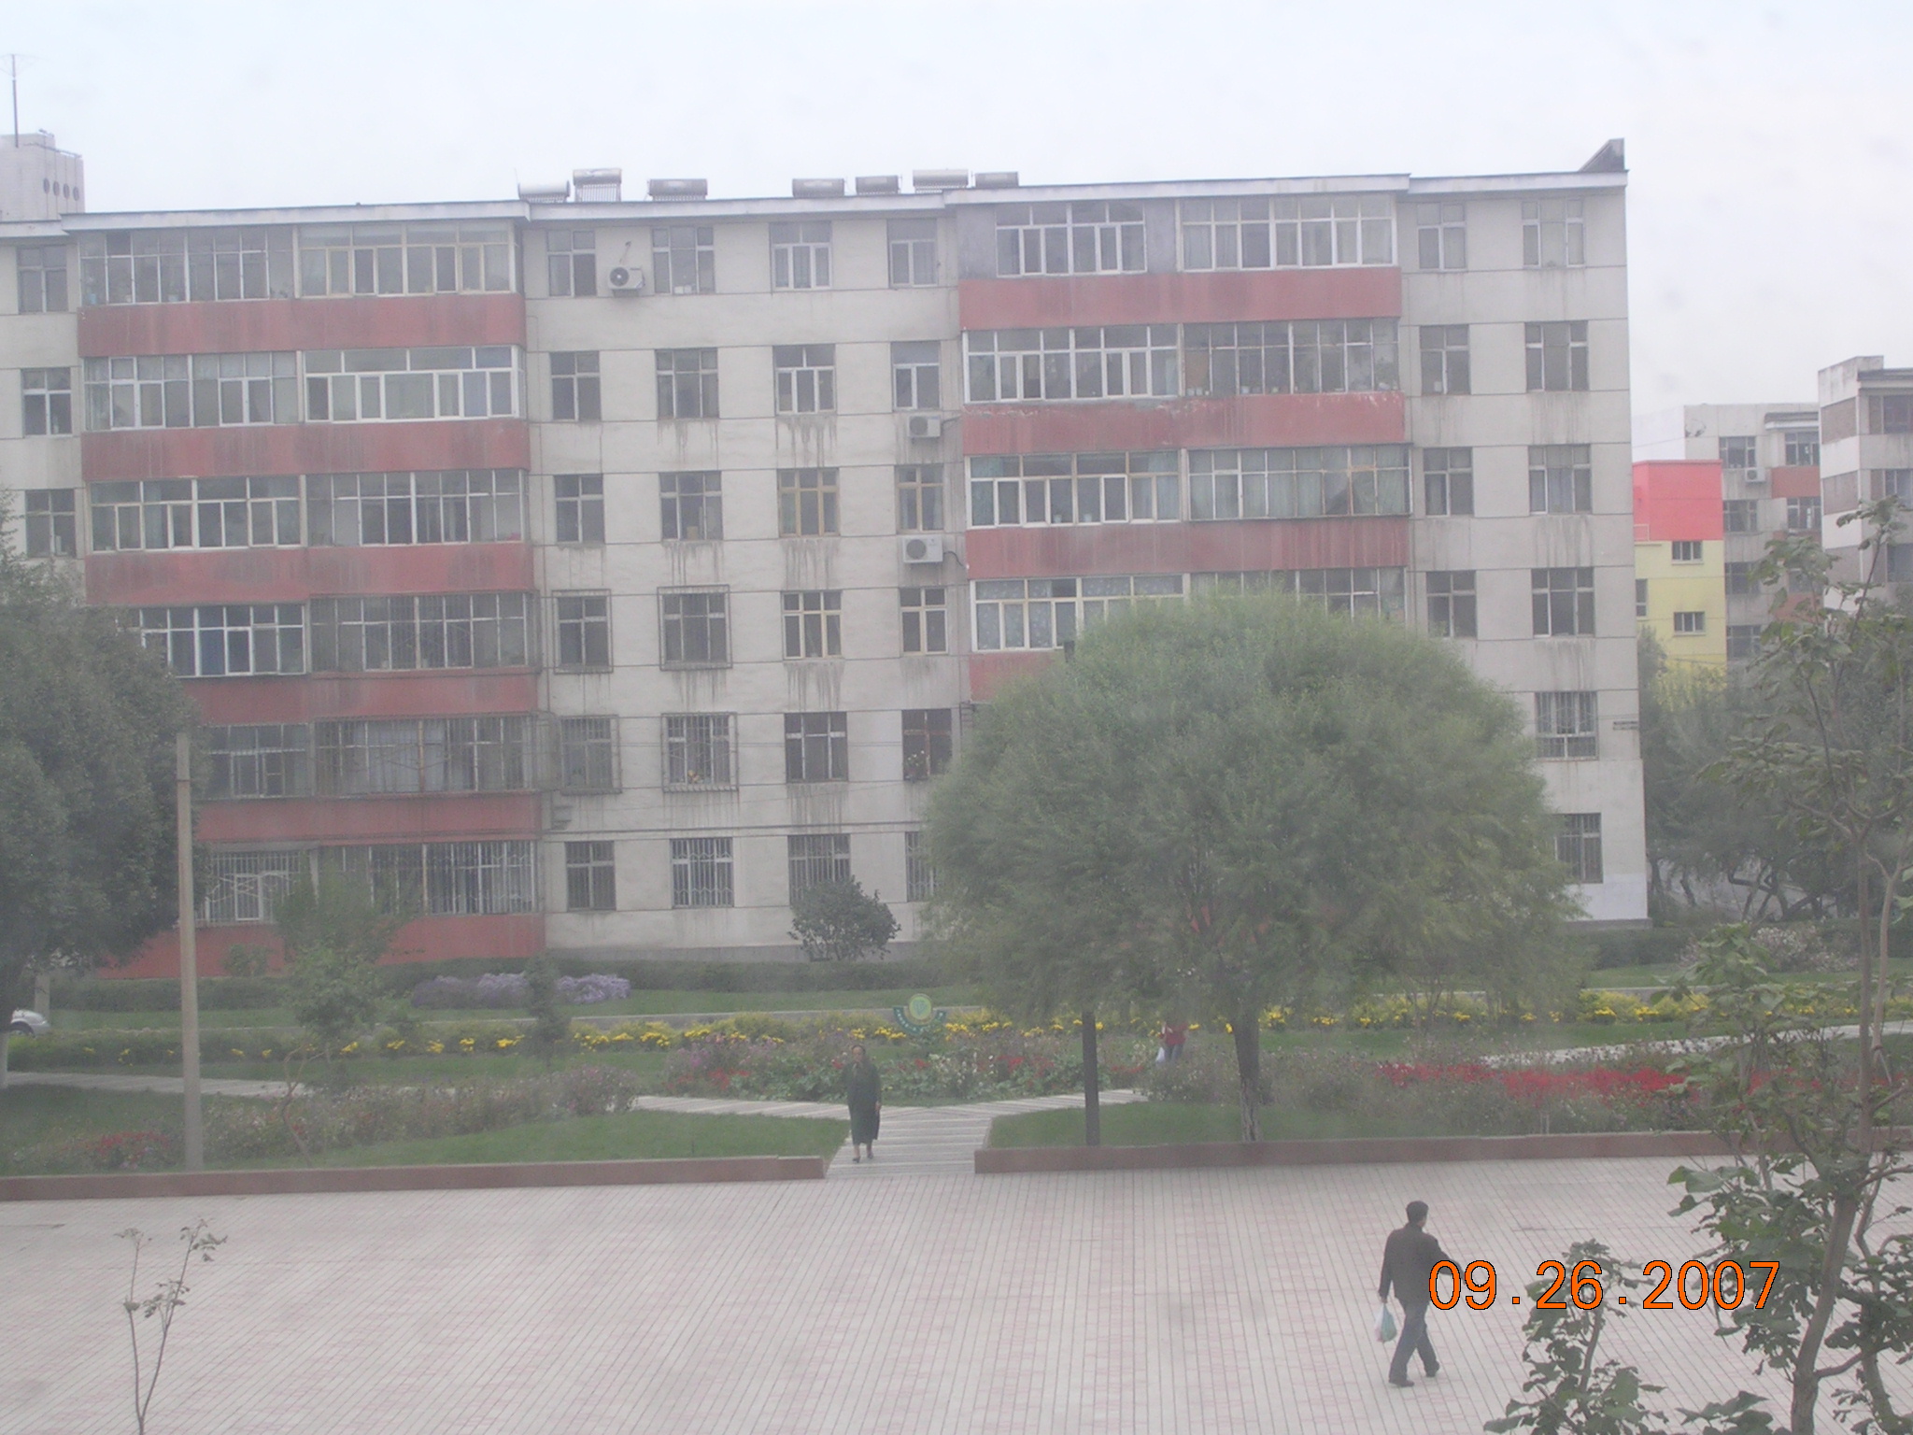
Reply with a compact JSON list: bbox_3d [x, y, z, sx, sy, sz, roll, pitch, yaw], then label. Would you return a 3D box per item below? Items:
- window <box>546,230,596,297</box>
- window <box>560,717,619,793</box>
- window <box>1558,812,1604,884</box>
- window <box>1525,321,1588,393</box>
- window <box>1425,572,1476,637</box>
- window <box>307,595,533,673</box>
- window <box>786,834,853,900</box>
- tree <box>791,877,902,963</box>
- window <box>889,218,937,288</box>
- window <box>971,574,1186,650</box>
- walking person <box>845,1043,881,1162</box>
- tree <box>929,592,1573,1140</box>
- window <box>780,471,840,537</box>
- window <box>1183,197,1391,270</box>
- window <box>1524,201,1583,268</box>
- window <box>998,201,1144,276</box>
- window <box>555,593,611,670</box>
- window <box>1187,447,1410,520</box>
[{"bbox_3d":[-8.869,-10.431,109.110,1.123,1.512,0.150,-2,1,1],"label":"window"},{"bbox_3d":[-8.655,0.881,112.109,1.360,1.759,0.300,-2,0,2],"label":"window"},{"bbox_3d":[14.048,2.980,108.298,1.362,1.550,0.150,-2,1,1],"label":"window"},{"bbox_3d":[14.110,-8.459,111.616,1.463,1.608,0.200,-2,0,2],"label":"window"},{"bbox_3d":[11.648,-2.670,111.738,1.151,1.548,0.200,-2,0,2],"label":"window"},{"bbox_3d":[-12.242,-1.921,108.134,5.018,1.692,0.150,-2,1,1],"label":"window"},{"bbox_3d":[-3.135,3.415,108.606,1.411,1.554,0.150,-2,1,1],"label":"window"},{"bbox_3d":[-2.415,4.561,103.652,2.350,2.018,2.200,-2,1,1],"label":"tree"},{"bbox_3d":[-1.010,-10.651,108.904,1.053,1.511,0.150,-2,1,1],"label":"window"},{"bbox_3d":[2.761,-2.389,107.740,4.699,1.559,0.150,-2,1,1],"label":"window"},{"bbox_3d":[-1.289,5.250,64.906,0.500,1.585,0.380,-1,1,15],"label":"walking person"},{"bbox_3d":[3.962,2.041,63.944,8.513,7.406,8.200,-2,1,2],"label":"tree"},{"bbox_3d":[-3.433,-4.993,110.263,1.378,1.521,0.150,-2,0,0],"label":"window"},{"bbox_3d":[7.389,-10.892,106.806,4.756,1.545,0.150,-2,1,1],"label":"window"},{"bbox_3d":[14.126,-11.433,112.384,1.450,1.576,0.150,-2,1,2],"label":"window"},{"bbox_3d":[2.571,-10.773,106.892,3.261,1.580,0.150,-2,1,1],"label":"window"},{"bbox_3d":[-8.667,-1.993,110.248,1.232,1.767,0.150,-2,0,0],"label":"window"},{"bbox_3d":[7.865,-5.375,109.219,5.072,1.572,0.200,-2,0,0],"label":"window"}]

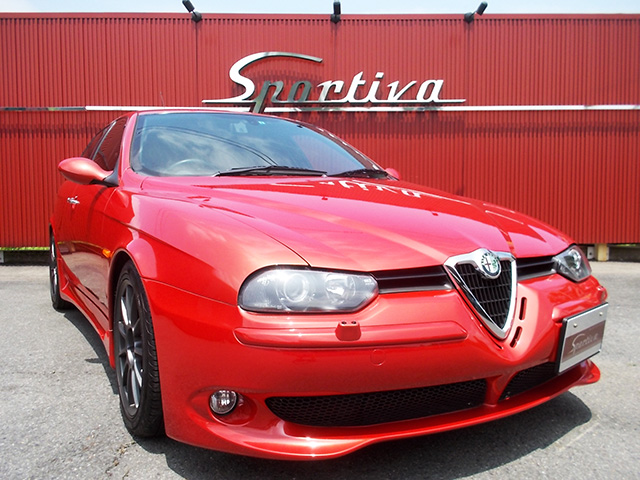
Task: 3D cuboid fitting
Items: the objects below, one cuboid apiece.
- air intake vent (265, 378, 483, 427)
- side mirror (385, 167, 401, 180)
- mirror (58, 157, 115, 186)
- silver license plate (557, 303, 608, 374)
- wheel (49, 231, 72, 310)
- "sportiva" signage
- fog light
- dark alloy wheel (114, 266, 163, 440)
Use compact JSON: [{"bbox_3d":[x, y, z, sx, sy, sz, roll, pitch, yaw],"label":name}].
[{"bbox_3d":[0.162,0.430,1.420,0.610,0.110,0.080,-1,4,-16],"label":"air intake vent"},{"bbox_3d":[0.428,-0.376,3.297,0.230,0.140,0.170,-3,5,-31],"label":"side mirror"},{"bbox_3d":[-1.033,-0.301,2.391,0.230,0.140,0.170,-3,5,-31],"label":"mirror"},{"bbox_3d":[0.840,0.307,1.717,0.335,0.170,0.025,-4,13,-43],"label":"silver license plate"},{"bbox_3d":[-1.920,0.221,4.135,0.225,0.640,0.640,-3,5,-31],"label":"wheel"},{"bbox_3d":[0.192,-1.974,6.869,3.370,0.810,0.090,0,4,-1],"label":"\"sportiva\" signage"},{"bbox_3d":[-0.247,0.412,1.367,0.070,0.065,0.050,-2,5,-23],"label":"fog light"},{"bbox_3d":[-0.562,0.378,1.930,0.225,0.640,0.640,-3,5,-31],"label":"dark alloy wheel"}]

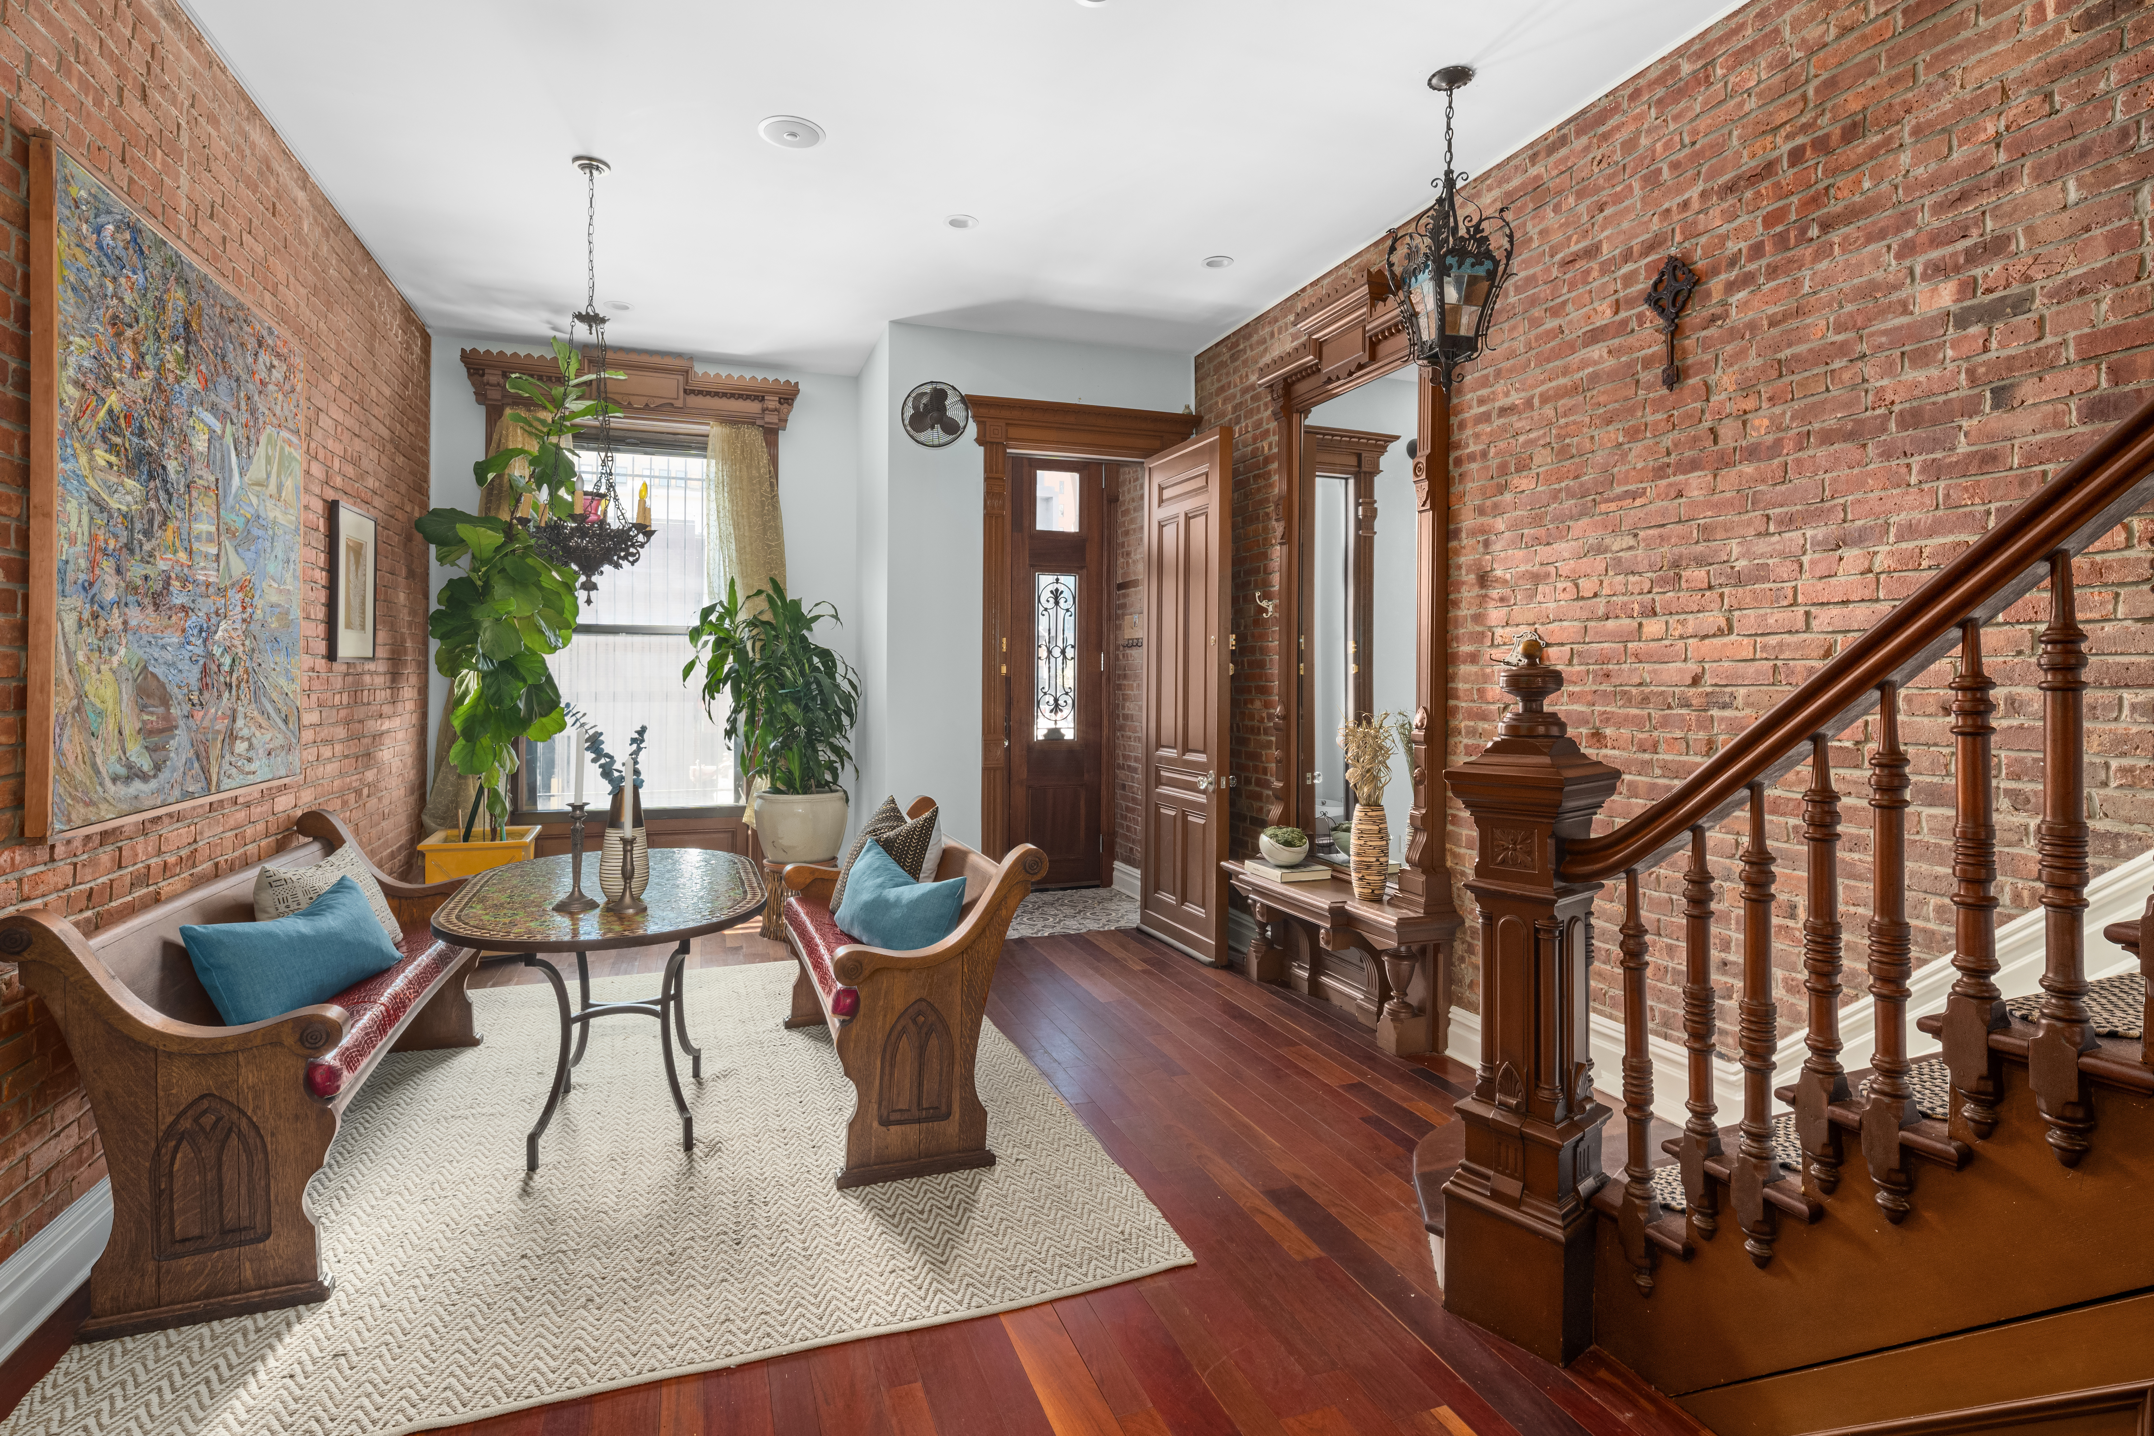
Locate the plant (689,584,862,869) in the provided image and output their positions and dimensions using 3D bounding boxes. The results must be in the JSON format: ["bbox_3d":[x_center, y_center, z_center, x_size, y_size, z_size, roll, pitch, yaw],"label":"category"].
[{"bbox_3d":[-1.673,0.006,5.612,0.920,1.570,0.880,0,2,-21],"label":"plant"}]

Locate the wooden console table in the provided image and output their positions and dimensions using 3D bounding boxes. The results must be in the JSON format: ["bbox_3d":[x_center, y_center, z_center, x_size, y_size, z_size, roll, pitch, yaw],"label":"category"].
[{"bbox_3d":[1.040,0.988,4.409,0.310,0.540,1.380,0,2,-21],"label":"wooden console table"}]

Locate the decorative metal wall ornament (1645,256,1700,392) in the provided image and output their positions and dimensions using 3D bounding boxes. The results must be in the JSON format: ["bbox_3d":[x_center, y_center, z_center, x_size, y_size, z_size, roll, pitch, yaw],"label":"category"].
[{"bbox_3d":[1.699,-1.132,2.904,0.040,0.390,0.170,0,1,-21],"label":"decorative metal wall ornament"}]

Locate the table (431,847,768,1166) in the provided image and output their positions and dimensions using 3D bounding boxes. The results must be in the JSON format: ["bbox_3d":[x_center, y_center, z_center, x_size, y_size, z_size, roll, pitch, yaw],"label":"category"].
[{"bbox_3d":[-1.482,0.910,3.248,0.892,0.756,1.420,0,2,-21],"label":"table"}]

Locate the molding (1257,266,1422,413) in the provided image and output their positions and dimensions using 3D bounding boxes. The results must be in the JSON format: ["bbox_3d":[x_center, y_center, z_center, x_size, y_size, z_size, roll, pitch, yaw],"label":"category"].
[{"bbox_3d":[1.156,-1.634,4.410,0.180,0.380,1.260,-1,2,-21],"label":"molding"}]

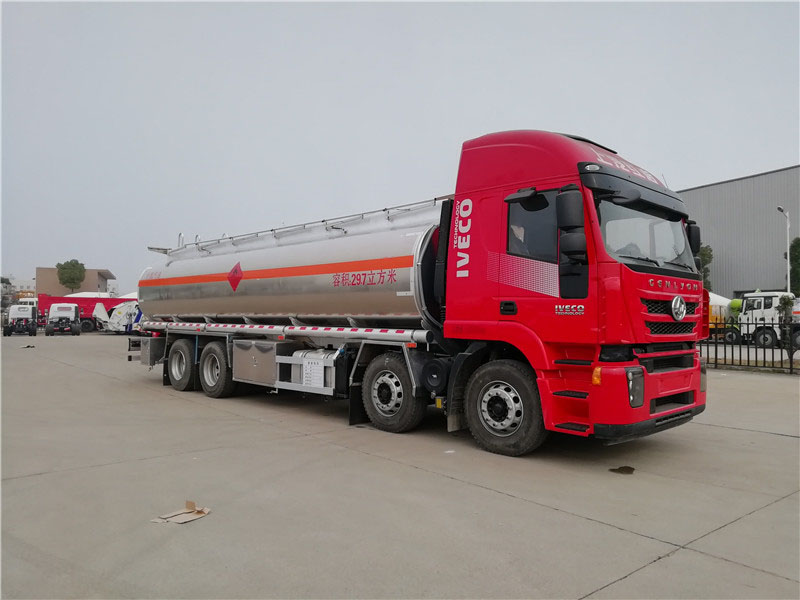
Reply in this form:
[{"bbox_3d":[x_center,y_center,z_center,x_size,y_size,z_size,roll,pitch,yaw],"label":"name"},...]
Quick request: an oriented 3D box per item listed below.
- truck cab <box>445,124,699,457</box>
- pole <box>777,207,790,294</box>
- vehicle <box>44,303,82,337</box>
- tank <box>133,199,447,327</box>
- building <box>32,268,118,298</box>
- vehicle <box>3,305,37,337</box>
[{"bbox_3d":[2.206,-0.273,7.322,2.340,3.450,2.550,-1,-2,44],"label":"truck cab"},{"bbox_3d":[24.982,-1.652,38.920,0.950,8.800,0.250,1,-2,-32],"label":"pole"},{"bbox_3d":[-24.677,1.413,44.044,2.400,2.400,6.400,1,-2,-29],"label":"vehicle"},{"bbox_3d":[-1.984,-0.318,11.414,8.850,1.880,2.480,-1,-2,44],"label":"tank"},{"bbox_3d":[-60.925,-0.373,115.520,11.300,9.500,22.000,1,-2,-21],"label":"building"},{"bbox_3d":[-27.683,1.396,44.024,2.400,2.400,6.400,1,-2,-30],"label":"vehicle"}]

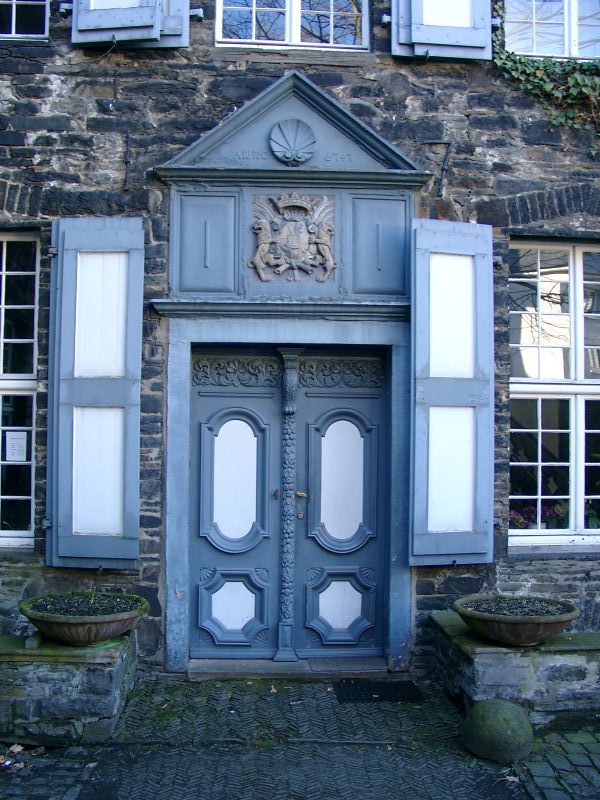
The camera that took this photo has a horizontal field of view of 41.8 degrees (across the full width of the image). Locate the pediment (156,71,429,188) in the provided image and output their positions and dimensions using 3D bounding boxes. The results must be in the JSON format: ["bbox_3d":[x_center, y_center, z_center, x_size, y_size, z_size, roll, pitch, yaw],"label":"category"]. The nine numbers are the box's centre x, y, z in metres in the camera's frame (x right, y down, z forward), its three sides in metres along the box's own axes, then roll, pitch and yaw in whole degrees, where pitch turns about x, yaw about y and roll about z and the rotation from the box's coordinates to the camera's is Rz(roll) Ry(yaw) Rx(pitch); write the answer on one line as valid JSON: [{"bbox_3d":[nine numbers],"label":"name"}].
[{"bbox_3d":[-0.041,-1.774,5.191,1.800,0.720,0.200,1,-2,-3],"label":"pediment"}]

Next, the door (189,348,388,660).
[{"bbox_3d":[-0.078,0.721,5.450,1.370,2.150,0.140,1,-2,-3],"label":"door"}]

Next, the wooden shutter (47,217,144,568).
[{"bbox_3d":[-1.324,-0.052,5.088,0.600,2.270,0.070,0,-2,2],"label":"wooden shutter"}]

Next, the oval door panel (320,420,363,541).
[{"bbox_3d":[0.289,0.561,5.472,0.292,0.835,0.040,1,-2,-3],"label":"oval door panel"}]

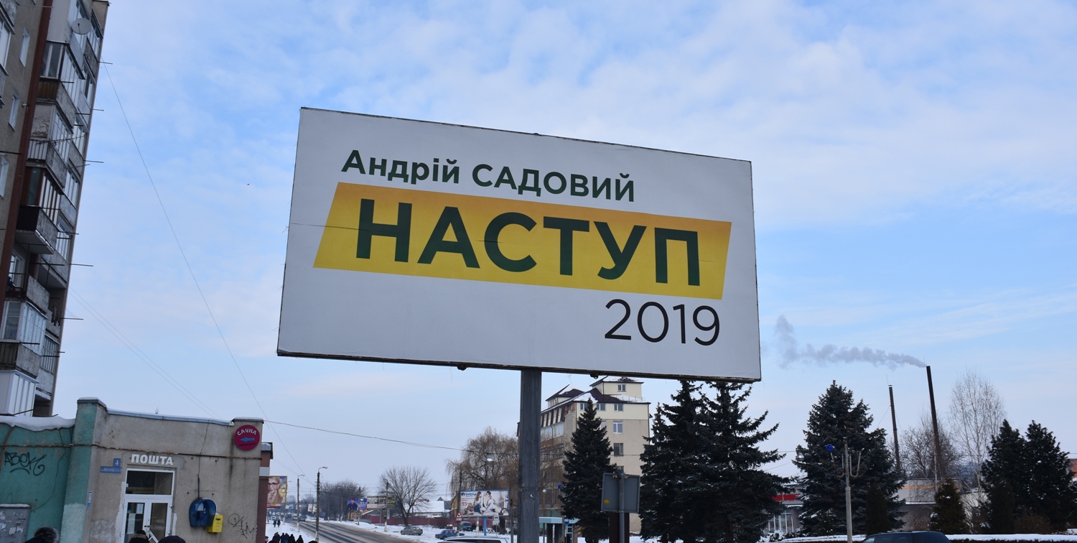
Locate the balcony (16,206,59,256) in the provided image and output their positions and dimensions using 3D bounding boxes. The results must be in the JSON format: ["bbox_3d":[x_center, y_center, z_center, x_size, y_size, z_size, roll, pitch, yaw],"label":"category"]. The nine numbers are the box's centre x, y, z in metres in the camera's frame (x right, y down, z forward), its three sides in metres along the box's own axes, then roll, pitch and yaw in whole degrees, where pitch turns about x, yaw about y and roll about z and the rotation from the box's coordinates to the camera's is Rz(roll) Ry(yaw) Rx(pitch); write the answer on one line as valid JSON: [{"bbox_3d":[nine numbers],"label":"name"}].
[{"bbox_3d":[-21.436,-1.690,38.391,0.820,1.170,2.900,4,-17,-13],"label":"balcony"}]

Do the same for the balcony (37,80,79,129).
[{"bbox_3d":[-21.042,-7.147,38.986,1.000,1.000,3.150,5,-15,-15],"label":"balcony"}]

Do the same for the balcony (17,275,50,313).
[{"bbox_3d":[-21.451,1.007,37.606,0.820,1.100,2.900,4,-17,-13],"label":"balcony"}]

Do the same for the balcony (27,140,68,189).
[{"bbox_3d":[-21.062,-4.519,38.241,1.000,1.000,3.150,5,-15,-15],"label":"balcony"}]

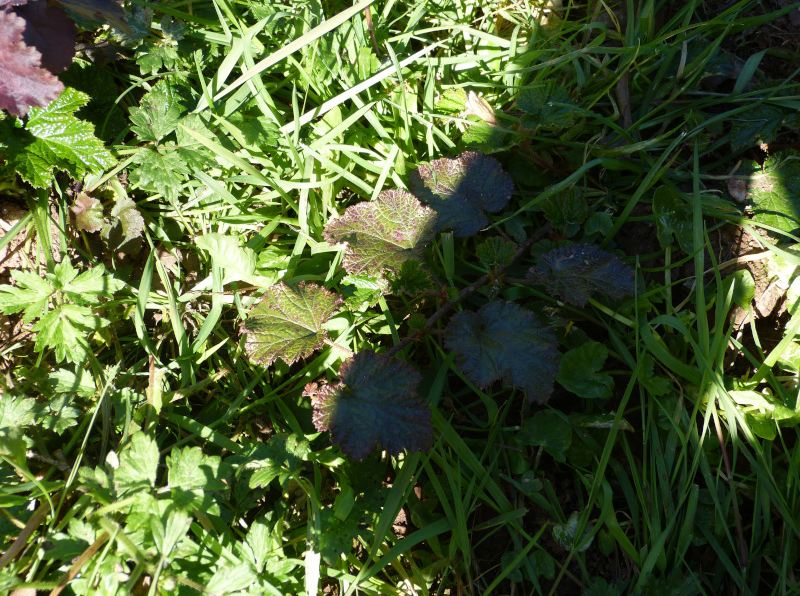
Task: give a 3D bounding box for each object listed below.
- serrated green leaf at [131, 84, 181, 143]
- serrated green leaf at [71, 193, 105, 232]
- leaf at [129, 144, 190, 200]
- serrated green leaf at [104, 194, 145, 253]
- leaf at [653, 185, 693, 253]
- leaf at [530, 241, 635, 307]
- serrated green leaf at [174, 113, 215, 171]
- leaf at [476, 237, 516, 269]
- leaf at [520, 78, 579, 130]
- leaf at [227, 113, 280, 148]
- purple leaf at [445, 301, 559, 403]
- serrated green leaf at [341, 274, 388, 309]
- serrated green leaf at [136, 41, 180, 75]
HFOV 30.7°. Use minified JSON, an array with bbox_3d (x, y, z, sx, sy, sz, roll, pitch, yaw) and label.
[{"bbox_3d":[-0.176,-0.132,1.047,0.036,0.010,0.048,-8,65,-4],"label":"serrated green leaf"},{"bbox_3d":[-0.219,-0.060,1.021,0.032,0.009,0.027,39,71,16],"label":"serrated green leaf"},{"bbox_3d":[-0.154,-0.080,0.926,0.034,0.007,0.039,-12,64,-6],"label":"leaf"},{"bbox_3d":[-0.191,-0.049,1.015,0.044,0.012,0.033,39,71,16],"label":"serrated green leaf"},{"bbox_3d":[0.170,-0.050,0.909,0.023,0.005,0.045,-5,66,-2],"label":"leaf"},{"bbox_3d":[0.107,-0.014,0.865,0.063,0.008,0.045,7,45,3],"label":"leaf"},{"bbox_3d":[-0.145,-0.112,1.034,0.033,0.010,0.047,6,65,3],"label":"serrated green leaf"},{"bbox_3d":[0.058,-0.028,0.878,0.024,0.006,0.021,1,70,0],"label":"leaf"},{"bbox_3d":[0.110,-0.144,1.083,0.046,0.011,0.047,16,69,8],"label":"leaf"},{"bbox_3d":[-0.106,-0.122,1.059,0.038,0.010,0.035,-29,71,-13],"label":"leaf"},{"bbox_3d":[0.067,0.032,0.930,0.079,0.016,0.064,29,68,13],"label":"purple leaf"},{"bbox_3d":[-0.024,-0.004,0.980,0.033,0.009,0.029,-11,66,-5],"label":"serrated green leaf"},{"bbox_3d":[-0.179,-0.178,1.080,0.031,0.008,0.032,18,66,8],"label":"serrated green leaf"}]

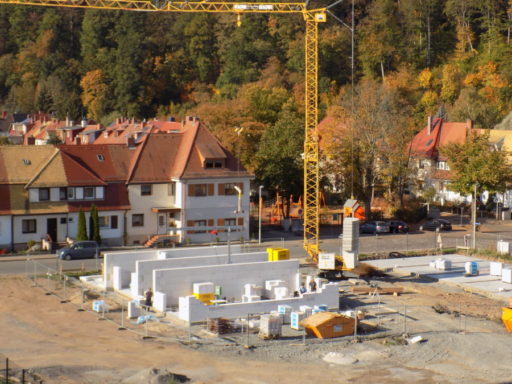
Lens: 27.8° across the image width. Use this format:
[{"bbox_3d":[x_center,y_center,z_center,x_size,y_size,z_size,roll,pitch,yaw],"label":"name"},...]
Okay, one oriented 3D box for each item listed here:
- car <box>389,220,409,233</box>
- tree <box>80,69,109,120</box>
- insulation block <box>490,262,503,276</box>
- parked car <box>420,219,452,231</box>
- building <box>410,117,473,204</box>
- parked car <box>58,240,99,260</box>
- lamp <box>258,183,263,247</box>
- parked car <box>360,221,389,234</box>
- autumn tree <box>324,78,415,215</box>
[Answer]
[{"bbox_3d":[16.209,3.832,121.441,1.730,1.450,4.200,-3,6,-27],"label":"car"},{"bbox_3d":[-41.334,-24.186,265.000,7.300,15.000,7.300,0,6,0],"label":"tree"},{"bbox_3d":[20.657,6.567,88.798,1.000,1.100,0.950,2,6,20],"label":"insulation block"},{"bbox_3d":[21.201,3.790,122.071,1.760,1.440,4.350,-4,7,-35],"label":"parked car"},{"bbox_3d":[27.516,-4.834,154.000,10.200,12.000,9.300,3,6,25],"label":"building"},{"bbox_3d":[-17.018,5.491,98.929,3.950,1.590,1.700,-2,6,-20],"label":"parked car"},{"bbox_3d":[0.472,2.390,106.284,0.300,6.100,0.700,-2,6,-22],"label":"lamp"},{"bbox_3d":[13.893,3.879,120.791,1.760,1.470,4.400,-2,6,-25],"label":"parked car"},{"bbox_3d":[14.251,-5.587,130.000,10.900,17.000,10.300,0,6,0],"label":"autumn tree"}]

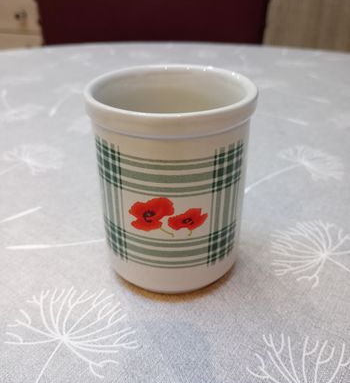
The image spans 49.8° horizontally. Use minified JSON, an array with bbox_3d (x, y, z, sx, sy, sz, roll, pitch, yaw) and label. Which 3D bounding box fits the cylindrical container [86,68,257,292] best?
[{"bbox_3d":[-0.001,-0.008,0.211,0.084,0.104,0.084,-1,32,0],"label":"cylindrical container"}]

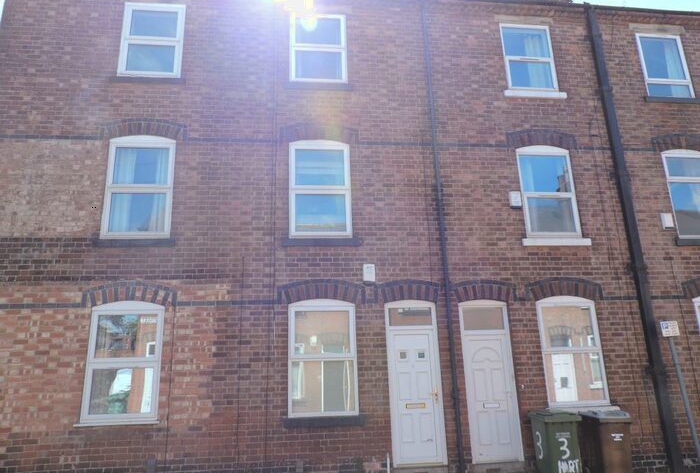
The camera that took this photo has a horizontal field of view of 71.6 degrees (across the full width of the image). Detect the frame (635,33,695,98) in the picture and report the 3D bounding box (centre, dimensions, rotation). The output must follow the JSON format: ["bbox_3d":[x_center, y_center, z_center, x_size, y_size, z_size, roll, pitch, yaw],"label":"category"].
[{"bbox_3d":[6.455,-3.495,9.980,1.023,1.460,0.080,0,-15,-7],"label":"frame"}]

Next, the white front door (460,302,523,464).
[{"bbox_3d":[2.280,2.308,7.933,0.842,2.547,0.080,0,-15,-7],"label":"white front door"}]

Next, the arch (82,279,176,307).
[{"bbox_3d":[-3.352,0.892,7.492,1.359,0.410,0.120,0,-15,-6],"label":"arch"}]

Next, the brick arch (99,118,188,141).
[{"bbox_3d":[-3.448,-1.779,8.199,1.414,0.407,0.120,0,-15,-6],"label":"brick arch"}]

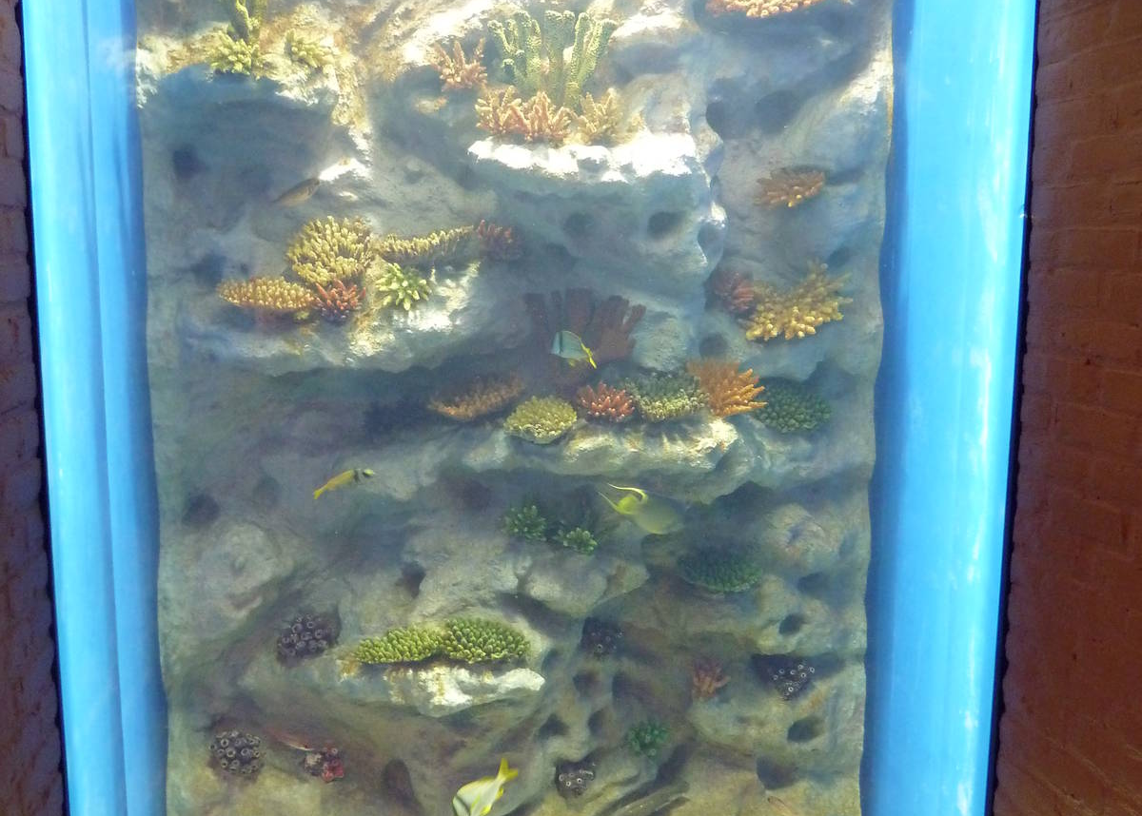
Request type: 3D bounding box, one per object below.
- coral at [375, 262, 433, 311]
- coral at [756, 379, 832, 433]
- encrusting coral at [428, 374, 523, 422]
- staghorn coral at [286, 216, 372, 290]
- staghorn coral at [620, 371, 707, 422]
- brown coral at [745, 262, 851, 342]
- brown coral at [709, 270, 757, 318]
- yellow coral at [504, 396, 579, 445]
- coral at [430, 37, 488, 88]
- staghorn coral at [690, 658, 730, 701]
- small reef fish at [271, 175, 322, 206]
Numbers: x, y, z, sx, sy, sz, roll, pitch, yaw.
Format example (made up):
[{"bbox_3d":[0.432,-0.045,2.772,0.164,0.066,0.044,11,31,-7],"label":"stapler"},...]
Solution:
[{"bbox_3d":[-0.299,-0.220,1.976,0.102,0.088,0.090,-1,8,-9],"label":"coral"},{"bbox_3d":[0.431,-0.002,2.120,0.134,0.097,0.110,-1,8,-9],"label":"coral"},{"bbox_3d":[-0.183,-0.020,2.094,0.179,0.085,0.120,-1,8,-9],"label":"encrusting coral"},{"bbox_3d":[-0.433,-0.278,1.978,0.148,0.130,0.105,-1,8,-9],"label":"staghorn coral"},{"bbox_3d":[0.172,-0.021,2.055,0.154,0.091,0.120,-1,8,-9],"label":"staghorn coral"},{"bbox_3d":[0.437,-0.206,2.128,0.184,0.149,0.125,-1,8,-9],"label":"brown coral"},{"bbox_3d":[0.316,-0.224,2.146,0.082,0.094,0.075,-1,8,-9],"label":"brown coral"},{"bbox_3d":[-0.059,0.021,2.063,0.132,0.083,0.110,-1,8,-9],"label":"yellow coral"},{"bbox_3d":[-0.200,-0.607,1.937,0.098,0.087,0.080,-1,8,-9],"label":"coral"},{"bbox_3d":[0.281,0.549,2.219,0.074,0.081,0.060,-1,8,-9],"label":"staghorn coral"},{"bbox_3d":[-0.472,-0.373,1.892,0.102,0.034,0.018,-28,11,-5],"label":"small reef fish"}]

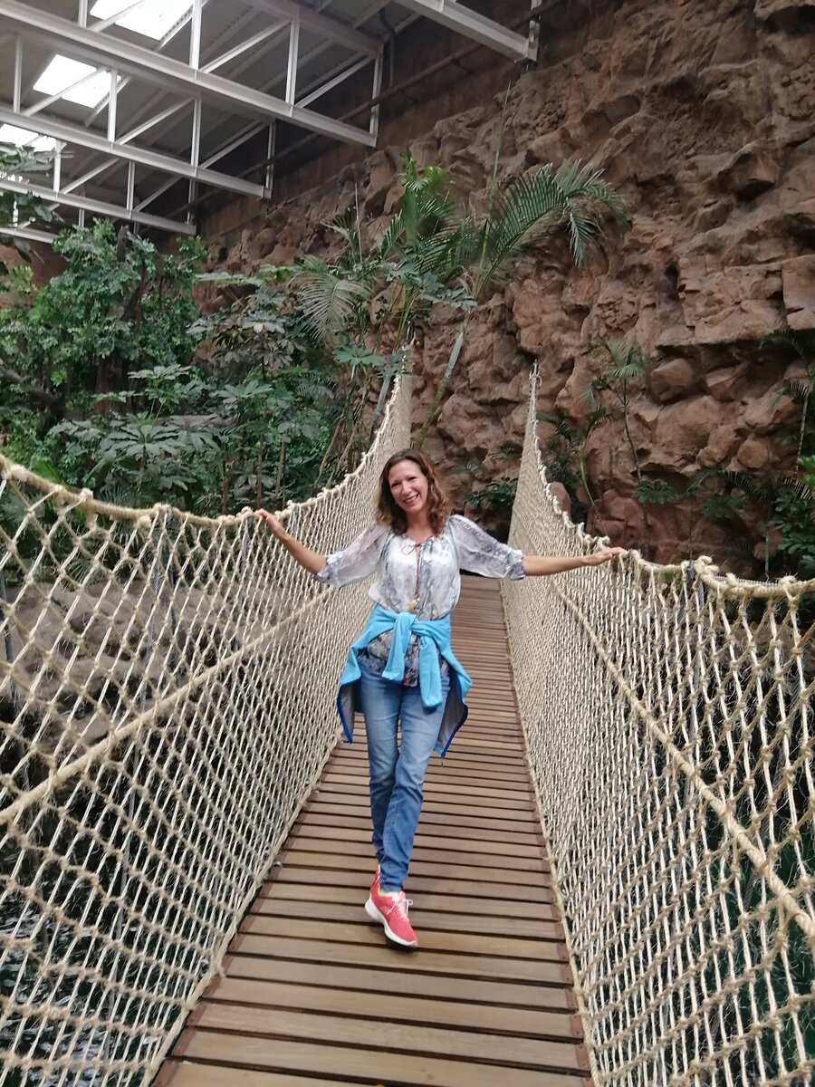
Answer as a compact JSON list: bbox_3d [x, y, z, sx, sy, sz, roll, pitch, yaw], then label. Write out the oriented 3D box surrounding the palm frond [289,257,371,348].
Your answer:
[{"bbox_3d":[-0.895,-2.801,9.800,0.900,0.920,0.650,4,4,6],"label":"palm frond"}]

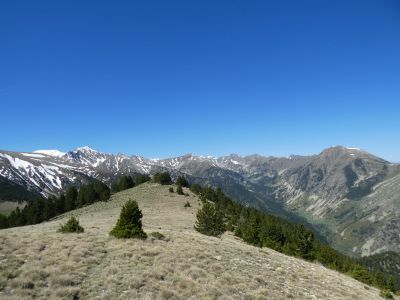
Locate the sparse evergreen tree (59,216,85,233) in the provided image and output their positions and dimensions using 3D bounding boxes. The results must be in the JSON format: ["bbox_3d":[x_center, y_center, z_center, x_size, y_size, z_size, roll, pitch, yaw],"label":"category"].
[{"bbox_3d":[-7.631,4.448,16.500,1.577,0.982,1.178,0,-2,0],"label":"sparse evergreen tree"}]

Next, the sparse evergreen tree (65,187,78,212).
[{"bbox_3d":[-19.926,7.598,43.000,2.171,3.877,2.171,0,-2,0],"label":"sparse evergreen tree"}]

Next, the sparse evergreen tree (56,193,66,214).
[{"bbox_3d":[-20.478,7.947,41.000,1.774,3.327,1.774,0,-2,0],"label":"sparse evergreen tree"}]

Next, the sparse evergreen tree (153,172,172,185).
[{"bbox_3d":[-10.548,8.087,78.000,5.626,3.797,4.557,0,-2,0],"label":"sparse evergreen tree"}]

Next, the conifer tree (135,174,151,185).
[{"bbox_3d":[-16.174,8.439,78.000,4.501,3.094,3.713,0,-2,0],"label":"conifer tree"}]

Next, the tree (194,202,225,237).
[{"bbox_3d":[0.613,4.291,17.000,1.900,2.146,1.900,0,-2,0],"label":"tree"}]

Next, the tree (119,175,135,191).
[{"bbox_3d":[-17.494,7.914,66.000,3.808,3.927,3.808,0,-2,0],"label":"tree"}]

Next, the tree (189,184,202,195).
[{"bbox_3d":[-0.974,8.547,60.000,3.029,2.164,2.596,0,-2,0],"label":"tree"}]

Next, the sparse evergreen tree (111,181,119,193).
[{"bbox_3d":[-20.844,9.012,68.000,2.207,3.065,2.207,0,-2,0],"label":"sparse evergreen tree"}]

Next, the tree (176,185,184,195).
[{"bbox_3d":[-4.008,8.222,57.000,1.644,2.261,1.644,0,-2,0],"label":"tree"}]

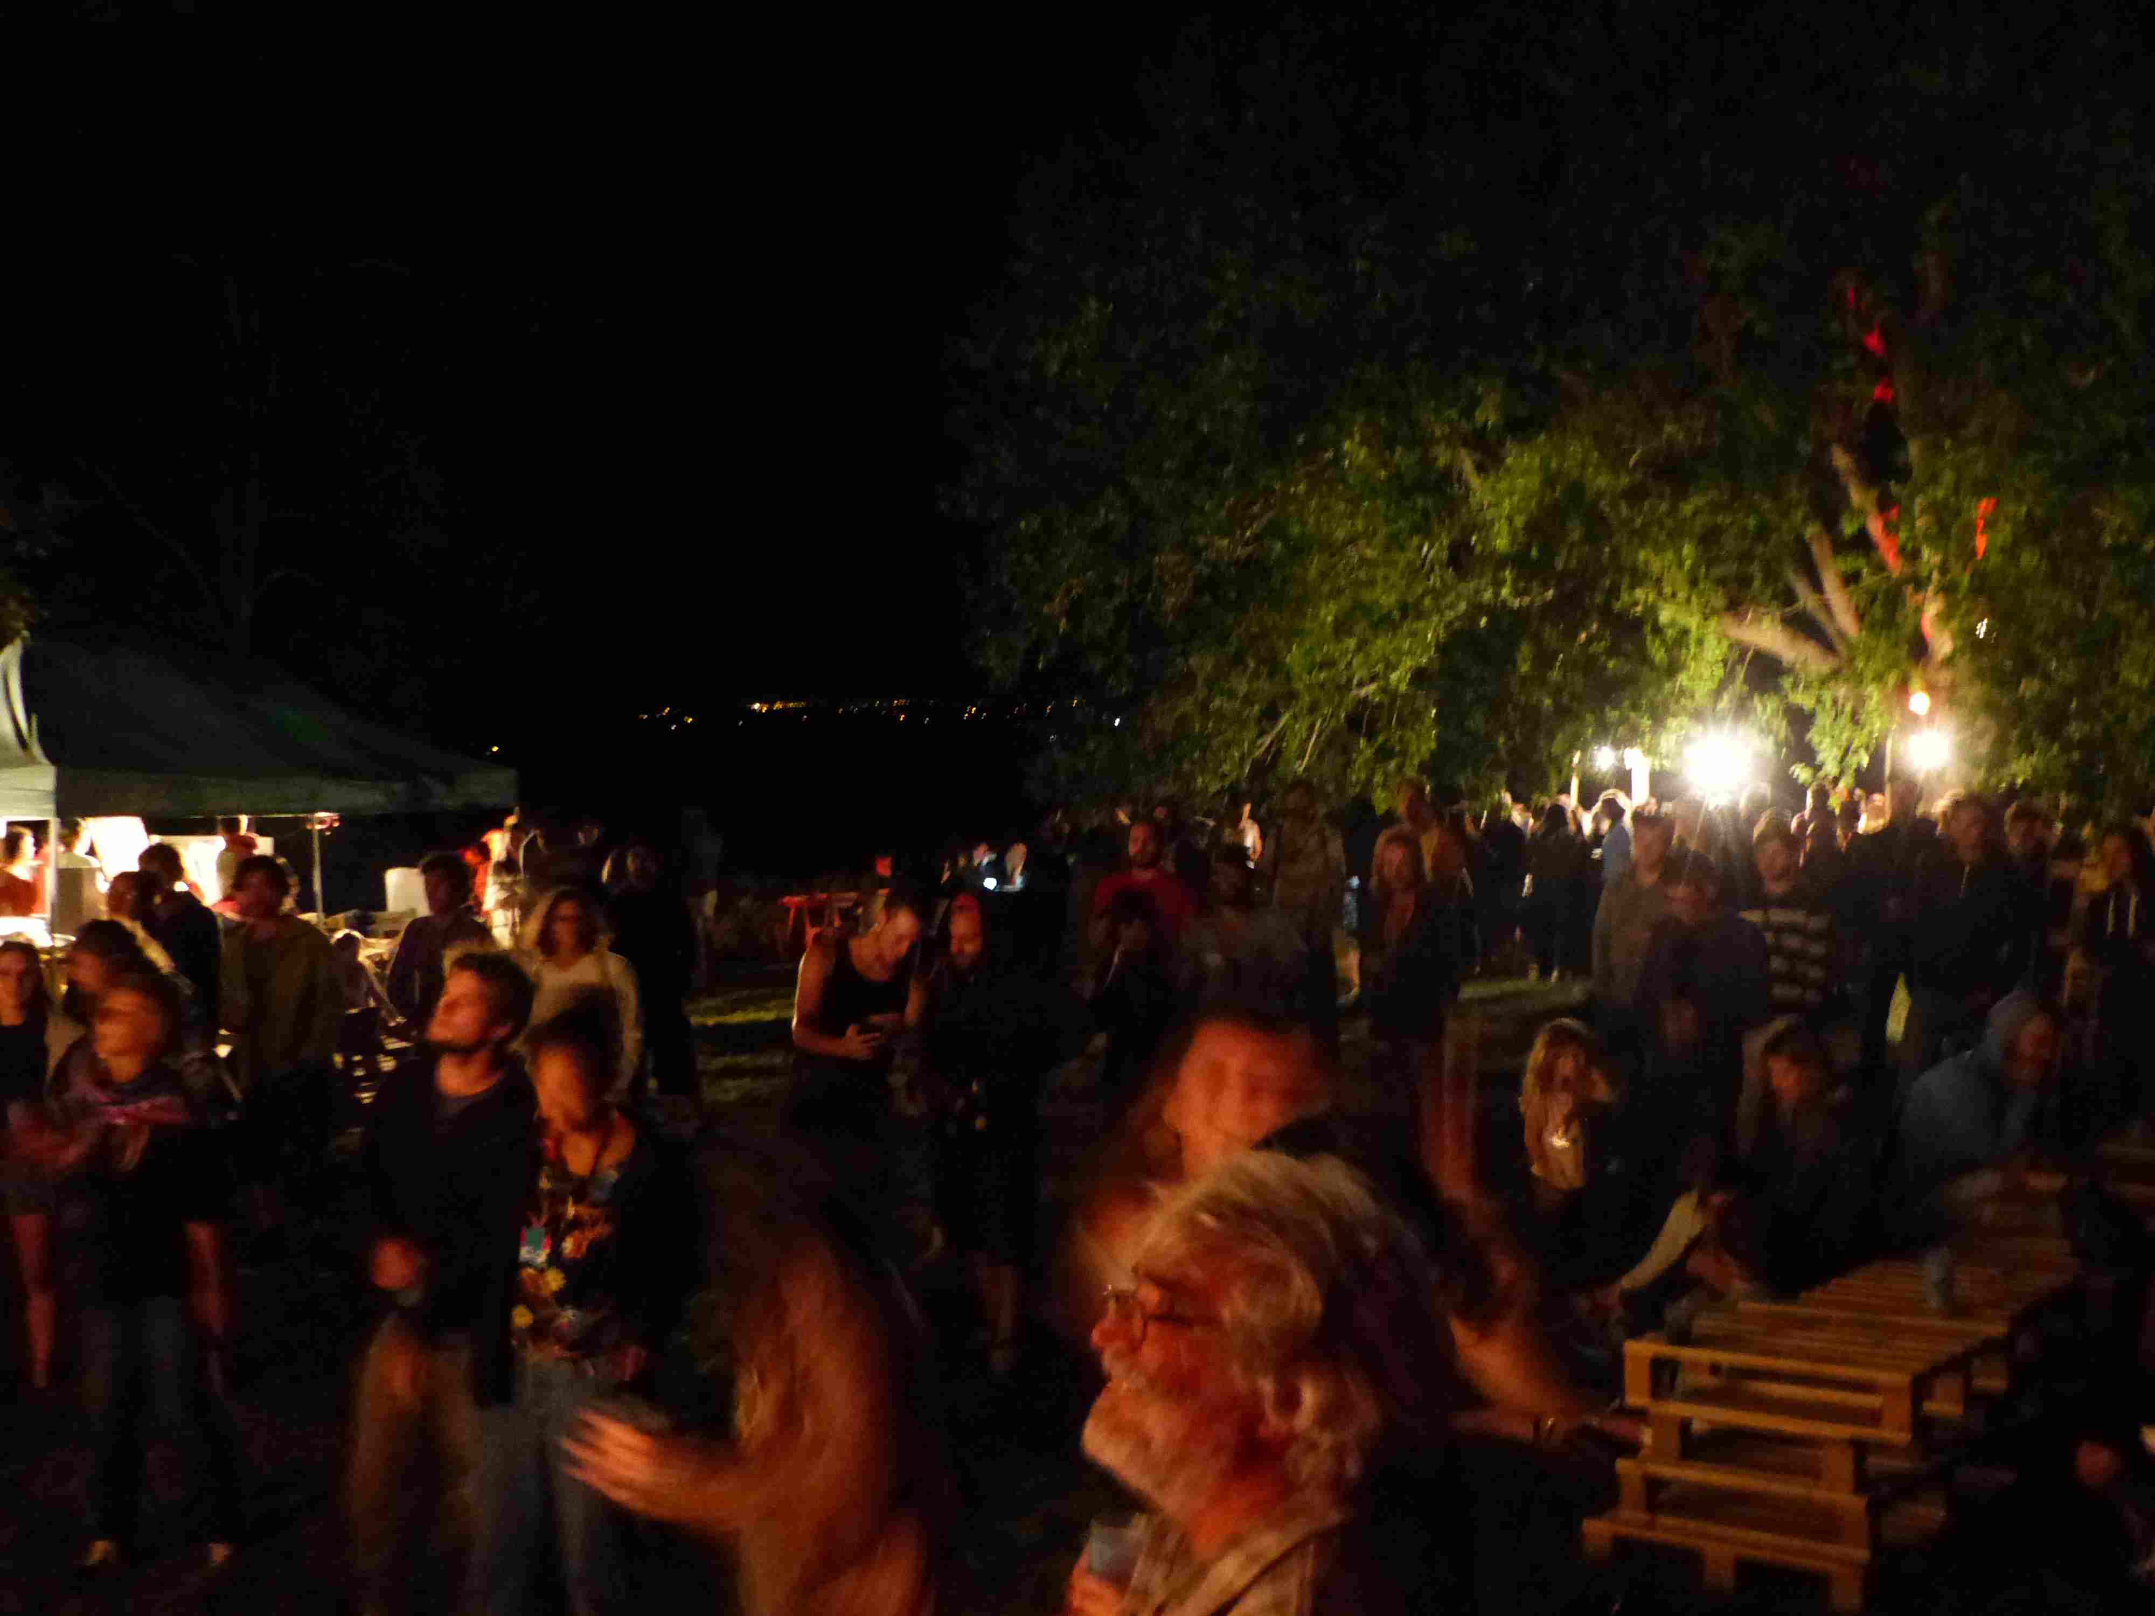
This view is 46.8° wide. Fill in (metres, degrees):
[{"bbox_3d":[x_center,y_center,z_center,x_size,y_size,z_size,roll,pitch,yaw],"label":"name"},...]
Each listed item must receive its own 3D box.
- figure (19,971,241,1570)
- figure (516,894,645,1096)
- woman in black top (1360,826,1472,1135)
[{"bbox_3d":[-2.634,1.278,6.950,0.580,1.640,0.420,0,2,-3],"label":"figure"},{"bbox_3d":[-1.971,1.154,9.900,0.500,1.660,0.340,0,2,-10],"label":"figure"},{"bbox_3d":[1.627,0.915,12.000,0.500,1.660,0.360,0,2,12],"label":"woman in black top"}]

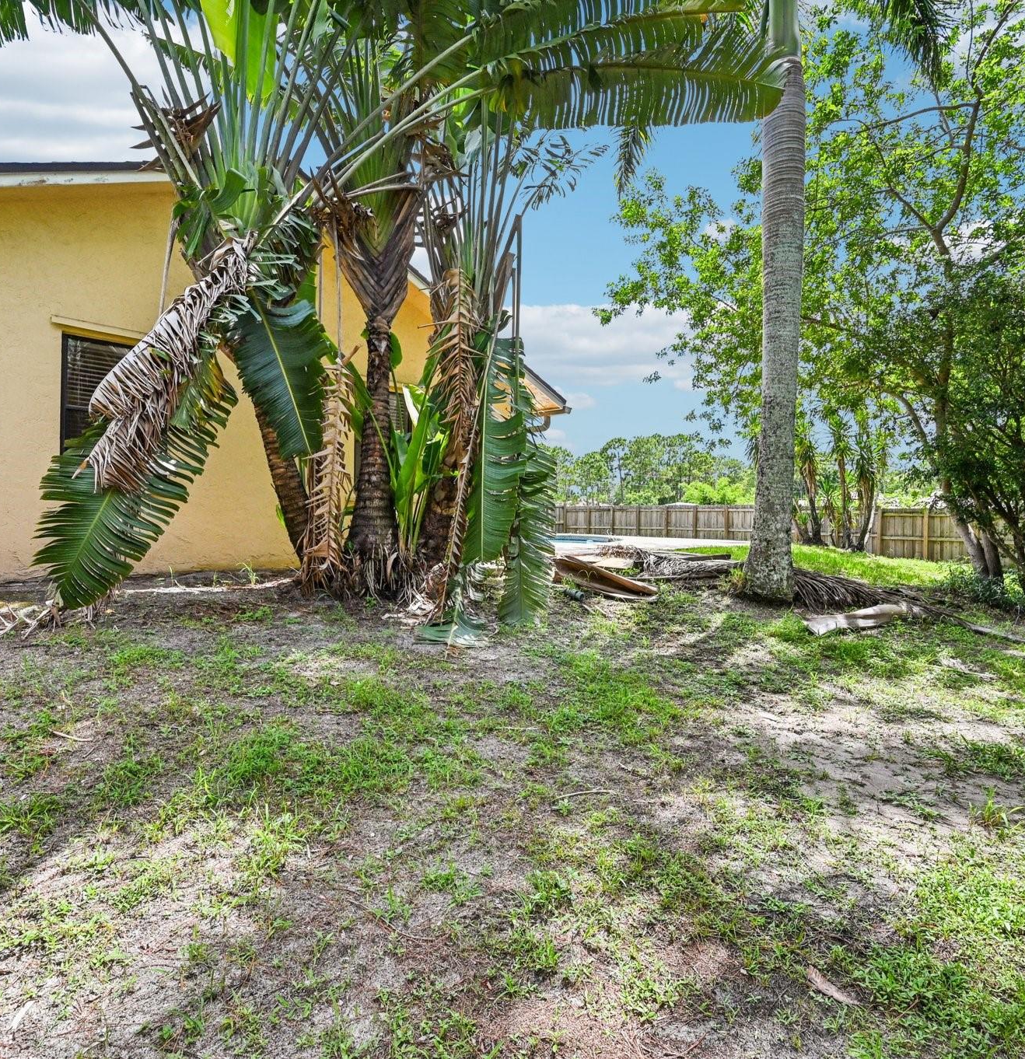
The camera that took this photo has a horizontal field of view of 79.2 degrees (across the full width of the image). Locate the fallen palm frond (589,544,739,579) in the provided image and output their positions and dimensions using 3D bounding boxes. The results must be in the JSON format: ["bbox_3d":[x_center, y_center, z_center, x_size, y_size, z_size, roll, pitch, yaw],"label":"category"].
[{"bbox_3d":[2.000,0.440,8.400,1.900,0.360,0.900,0,0,-3],"label":"fallen palm frond"}]

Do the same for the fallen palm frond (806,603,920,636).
[{"bbox_3d":[3.920,0.990,6.850,1.600,0.250,0.360,0,0,-28],"label":"fallen palm frond"}]

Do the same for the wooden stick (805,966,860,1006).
[{"bbox_3d":[0.962,1.388,1.880,0.038,0.020,0.170,0,0,-35],"label":"wooden stick"}]

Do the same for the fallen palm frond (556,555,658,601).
[{"bbox_3d":[1.100,0.580,7.300,1.300,0.380,0.450,0,0,25],"label":"fallen palm frond"}]

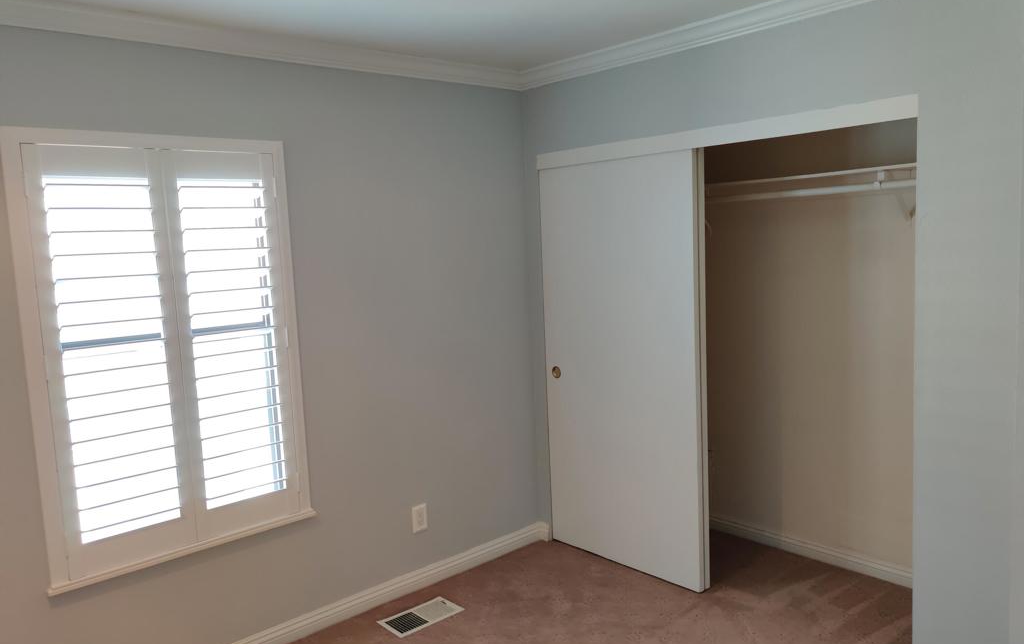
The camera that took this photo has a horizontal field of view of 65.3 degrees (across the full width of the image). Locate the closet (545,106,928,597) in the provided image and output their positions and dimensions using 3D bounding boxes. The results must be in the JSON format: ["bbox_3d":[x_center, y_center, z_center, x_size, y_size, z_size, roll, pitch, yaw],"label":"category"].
[{"bbox_3d":[1.059,0.184,3.674,0.760,2.050,1.810,-8,8,-42],"label":"closet"}]

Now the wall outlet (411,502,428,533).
[{"bbox_3d":[-0.438,0.925,3.774,0.077,0.121,0.012,-8,8,-42],"label":"wall outlet"}]

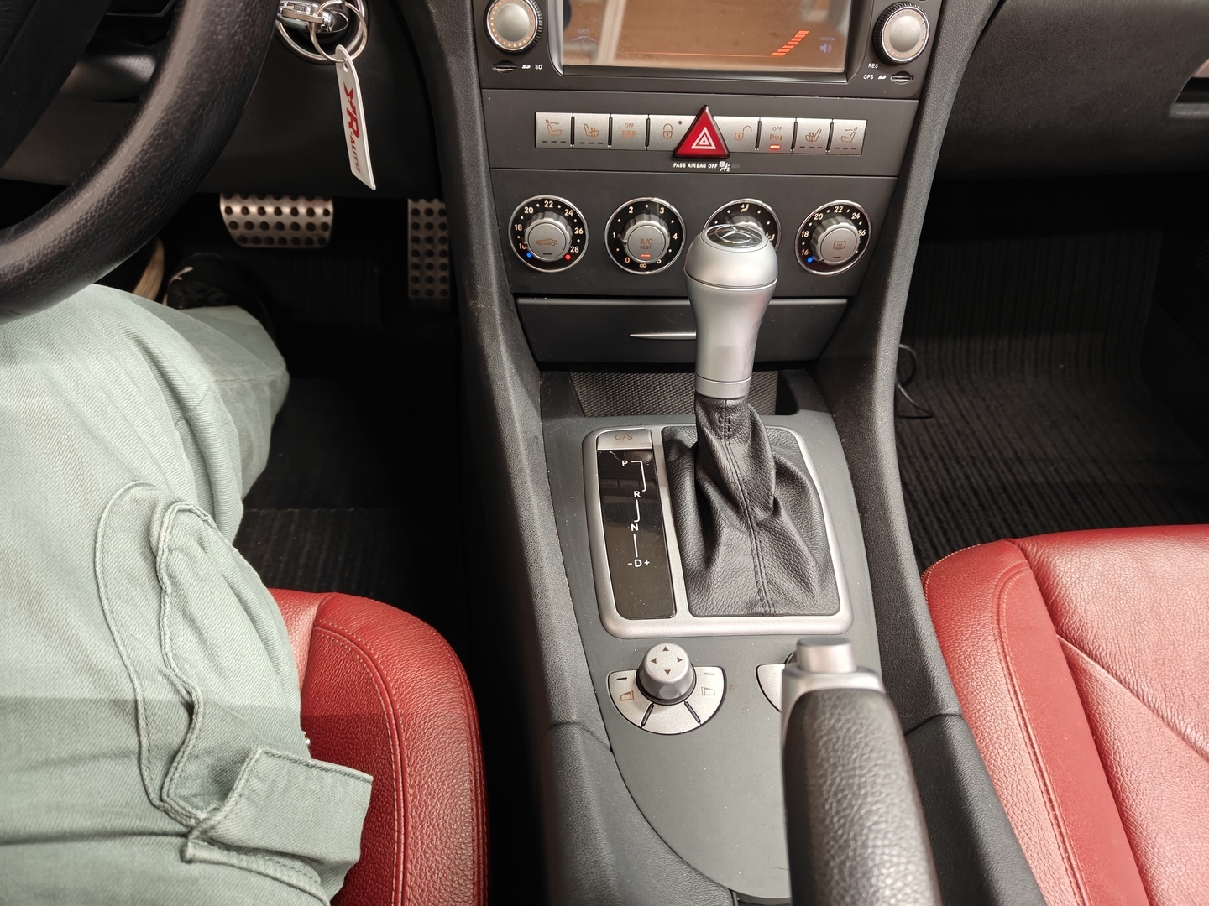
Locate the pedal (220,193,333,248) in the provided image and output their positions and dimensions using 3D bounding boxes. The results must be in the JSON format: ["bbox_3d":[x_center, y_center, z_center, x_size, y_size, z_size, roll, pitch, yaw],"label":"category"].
[{"bbox_3d":[-0.353,-0.256,0.914,0.122,0.075,0.030,0,0,-4],"label":"pedal"}]

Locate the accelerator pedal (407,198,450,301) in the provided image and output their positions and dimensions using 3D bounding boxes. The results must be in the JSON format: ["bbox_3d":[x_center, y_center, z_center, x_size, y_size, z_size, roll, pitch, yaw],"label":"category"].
[{"bbox_3d":[-0.198,-0.238,0.953,0.048,0.025,0.135,0,87,-4],"label":"accelerator pedal"}]

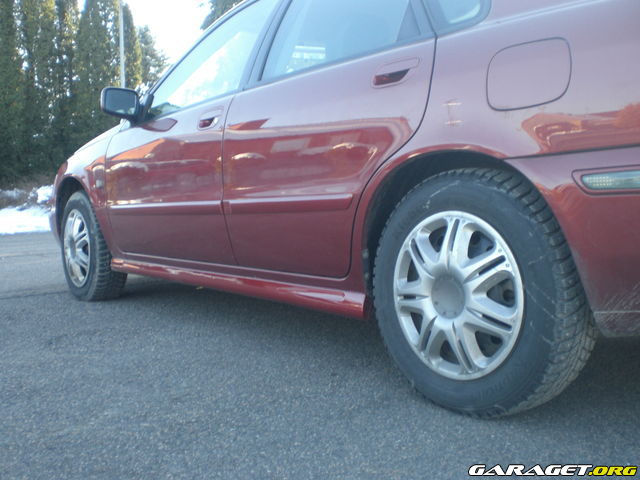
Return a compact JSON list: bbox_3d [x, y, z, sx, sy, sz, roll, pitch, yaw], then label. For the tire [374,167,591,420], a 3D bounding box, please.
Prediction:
[{"bbox_3d":[0.391,0.127,1.752,0.192,0.602,0.602,-4,4,-38],"label":"tire"}]

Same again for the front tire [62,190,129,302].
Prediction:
[{"bbox_3d":[-1.221,0.036,3.790,0.192,0.602,0.602,-4,4,-38],"label":"front tire"}]

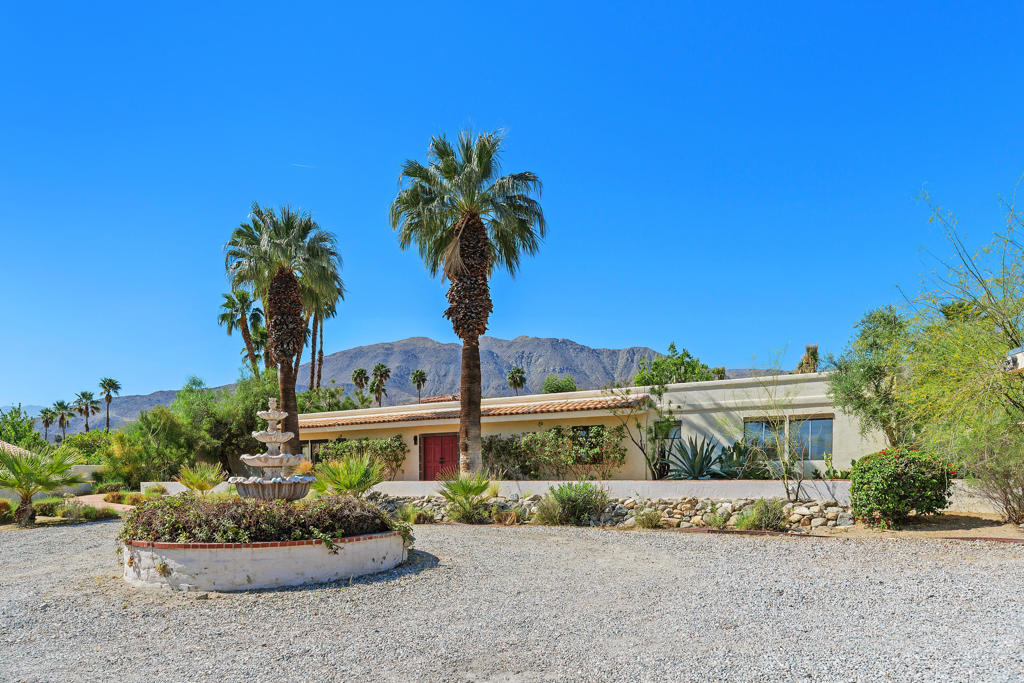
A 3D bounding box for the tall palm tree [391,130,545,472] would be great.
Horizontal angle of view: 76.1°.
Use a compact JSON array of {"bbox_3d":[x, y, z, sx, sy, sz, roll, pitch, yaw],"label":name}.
[{"bbox_3d":[-1.396,-1.188,21.000,5.000,11.200,4.800,0,-8,0],"label":"tall palm tree"}]

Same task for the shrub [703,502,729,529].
[{"bbox_3d":[5.412,4.627,17.400,0.700,0.700,0.600,0,-8,0],"label":"shrub"}]

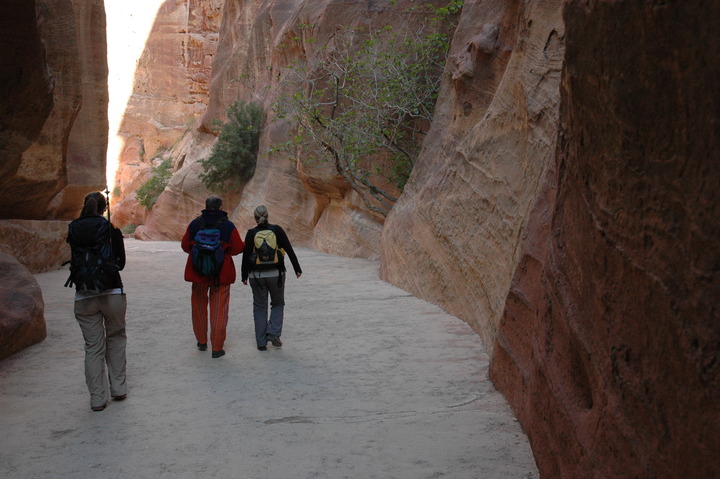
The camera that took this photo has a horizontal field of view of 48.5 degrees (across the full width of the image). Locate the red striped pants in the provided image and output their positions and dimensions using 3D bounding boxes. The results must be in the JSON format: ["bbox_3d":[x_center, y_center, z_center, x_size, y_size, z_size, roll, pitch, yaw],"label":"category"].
[{"bbox_3d":[-1.653,0.821,8.870,0.430,0.880,0.480,0,2,-7],"label":"red striped pants"}]

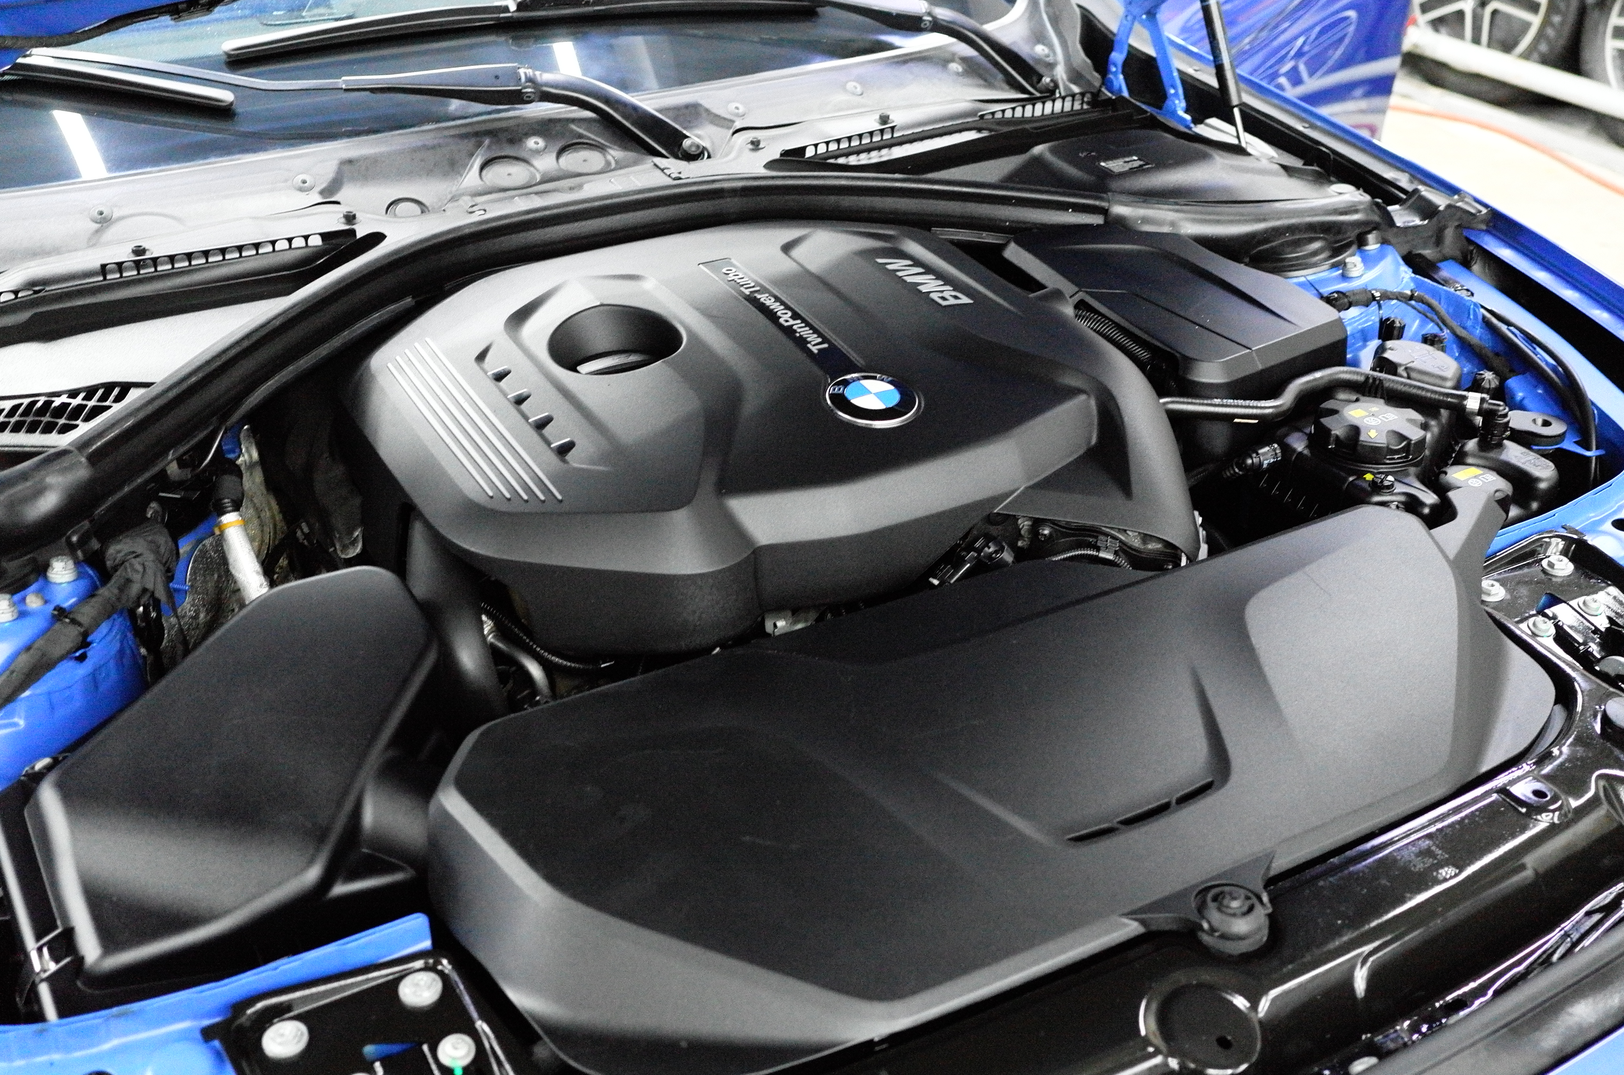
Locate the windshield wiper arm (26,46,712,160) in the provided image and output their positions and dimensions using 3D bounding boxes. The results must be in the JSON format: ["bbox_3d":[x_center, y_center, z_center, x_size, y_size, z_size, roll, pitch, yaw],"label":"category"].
[{"bbox_3d":[-0.426,-0.435,1.615,0.660,0.070,0.060,4,55,-14],"label":"windshield wiper arm"}]

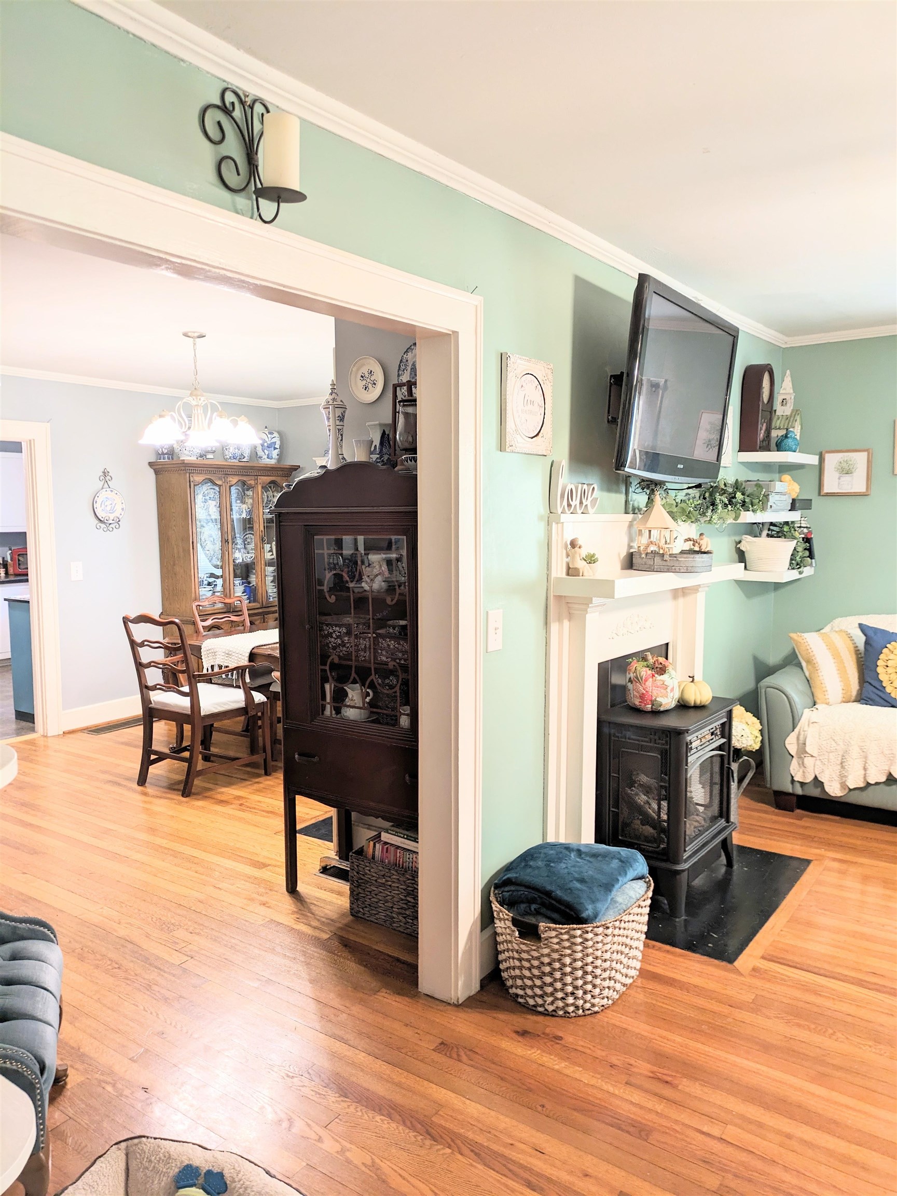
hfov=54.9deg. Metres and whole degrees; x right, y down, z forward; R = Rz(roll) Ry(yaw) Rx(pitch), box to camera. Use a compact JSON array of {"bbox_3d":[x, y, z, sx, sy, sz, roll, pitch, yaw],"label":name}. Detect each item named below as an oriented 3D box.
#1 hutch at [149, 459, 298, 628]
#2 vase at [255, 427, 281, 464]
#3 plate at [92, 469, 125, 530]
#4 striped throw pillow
[{"bbox_3d":[-1.694,-0.089,6.722,0.433,1.872,1.077,4,7,37],"label":"hutch"},{"bbox_3d":[-1.440,-1.217,6.902,0.201,0.312,0.205,0,6,0],"label":"vase"},{"bbox_3d":[-2.377,-0.684,6.065,0.045,0.430,0.255,4,7,36],"label":"plate"},{"bbox_3d":[2.051,0.370,4.660,0.400,0.400,0.150,-2,-17,-17],"label":"striped throw pillow"}]

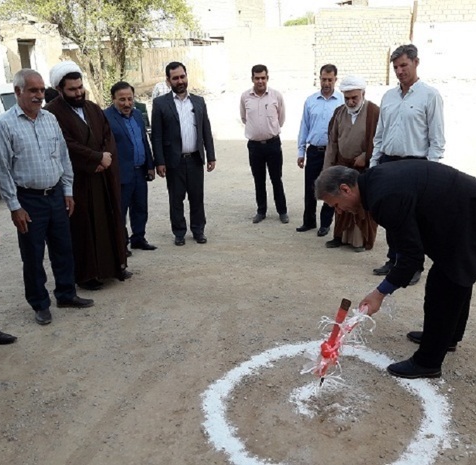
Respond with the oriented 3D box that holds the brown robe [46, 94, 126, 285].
[{"bbox_3d":[-1.202,-0.332,4.132,0.560,1.500,0.430,-17,23,-40],"label":"brown robe"}]

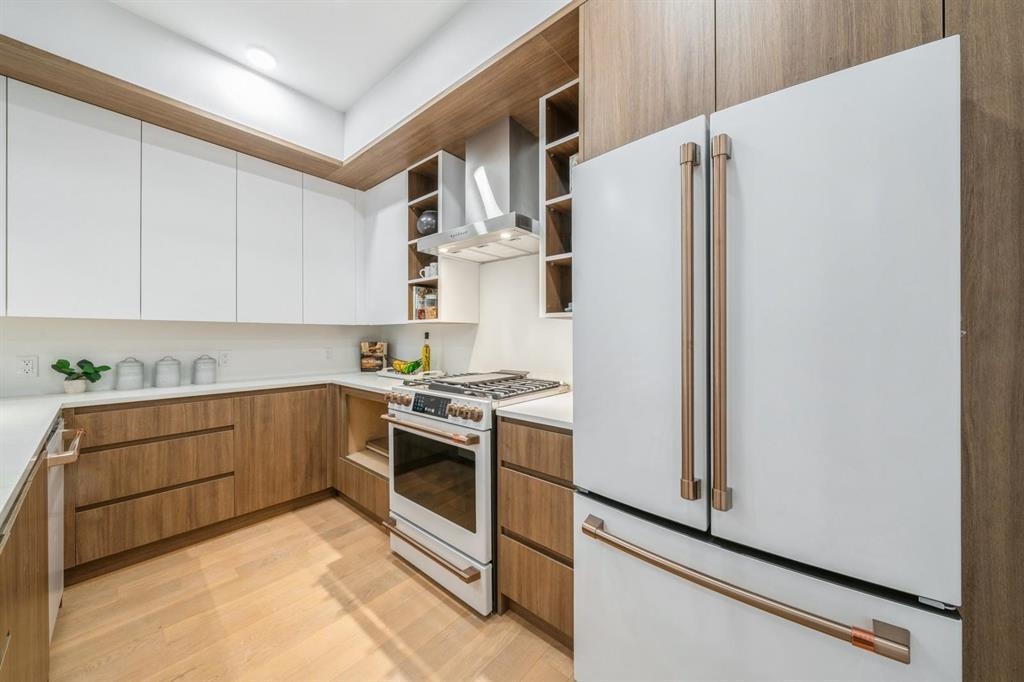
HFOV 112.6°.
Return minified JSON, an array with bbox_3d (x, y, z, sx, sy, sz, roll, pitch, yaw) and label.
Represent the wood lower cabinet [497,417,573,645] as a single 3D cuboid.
[{"bbox_3d":[0.281,0.769,1.623,0.395,0.880,0.610,0,0,39],"label":"wood lower cabinet"}]

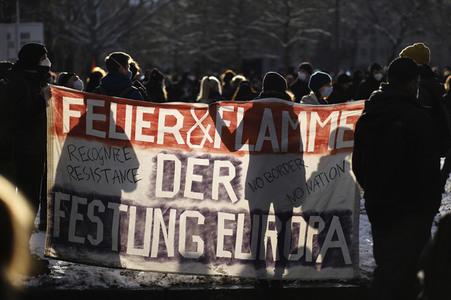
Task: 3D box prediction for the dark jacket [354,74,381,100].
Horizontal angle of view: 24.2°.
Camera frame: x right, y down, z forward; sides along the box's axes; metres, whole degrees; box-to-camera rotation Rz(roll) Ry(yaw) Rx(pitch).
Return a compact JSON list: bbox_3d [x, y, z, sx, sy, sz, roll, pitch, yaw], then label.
[{"bbox_3d":[2.041,-0.628,14.600,0.520,0.720,0.320,-1,4,-17],"label":"dark jacket"}]

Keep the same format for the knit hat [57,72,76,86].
[{"bbox_3d":[-1.475,-0.652,9.800,0.225,0.185,0.200,0,4,-6],"label":"knit hat"}]

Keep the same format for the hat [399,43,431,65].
[{"bbox_3d":[1.554,-0.777,8.600,0.255,0.210,0.220,2,5,30],"label":"hat"}]

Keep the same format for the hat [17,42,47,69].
[{"bbox_3d":[-1.529,-0.757,8.350,0.235,0.200,0.205,-2,5,-21],"label":"hat"}]

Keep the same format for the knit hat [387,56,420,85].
[{"bbox_3d":[1.253,-0.556,7.400,0.200,0.190,0.225,2,5,27],"label":"knit hat"}]

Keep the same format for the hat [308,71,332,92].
[{"bbox_3d":[0.887,-0.638,9.800,0.225,0.195,0.200,0,4,6],"label":"hat"}]

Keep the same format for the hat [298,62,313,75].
[{"bbox_3d":[1.115,-1.129,14.600,0.195,0.175,0.220,3,5,33],"label":"hat"}]

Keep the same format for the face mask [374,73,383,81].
[{"bbox_3d":[2.115,-1.002,14.500,0.130,0.110,0.090,-1,4,-19],"label":"face mask"}]

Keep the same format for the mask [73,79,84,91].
[{"bbox_3d":[-1.363,-0.608,9.800,0.095,0.115,0.135,0,4,-6],"label":"mask"}]

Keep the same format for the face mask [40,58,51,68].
[{"bbox_3d":[-1.421,-0.683,8.300,0.090,0.105,0.130,-2,5,-21],"label":"face mask"}]

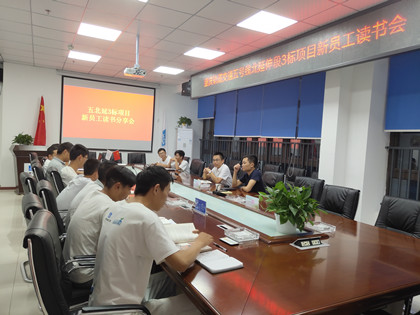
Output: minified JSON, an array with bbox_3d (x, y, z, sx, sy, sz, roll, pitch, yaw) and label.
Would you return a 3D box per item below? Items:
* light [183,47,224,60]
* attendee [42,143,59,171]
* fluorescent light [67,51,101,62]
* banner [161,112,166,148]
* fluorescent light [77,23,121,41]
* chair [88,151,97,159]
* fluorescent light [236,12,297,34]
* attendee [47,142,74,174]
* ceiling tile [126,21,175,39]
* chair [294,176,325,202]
[{"bbox_3d":[-0.090,-1.852,6.196,0.600,0.050,0.600,3,1,-27],"label":"light"},{"bbox_3d":[-2.152,0.366,5.215,0.750,1.170,0.500,3,1,-23],"label":"attendee"},{"bbox_3d":[-2.513,-2.017,6.988,0.600,0.050,0.600,3,1,-27],"label":"fluorescent light"},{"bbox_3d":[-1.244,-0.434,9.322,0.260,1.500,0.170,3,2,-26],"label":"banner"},{"bbox_3d":[-1.690,-1.933,5.375,0.600,0.050,0.600,3,1,-27],"label":"fluorescent light"},{"bbox_3d":[-2.582,0.385,7.412,0.570,0.980,0.610,3,1,-23],"label":"chair"},{"bbox_3d":[0.702,-1.704,4.443,0.600,0.050,0.600,3,2,-26],"label":"fluorescent light"},{"bbox_3d":[-1.599,0.452,4.044,0.700,1.240,0.500,3,2,-24],"label":"attendee"},{"bbox_3d":[-0.883,-1.868,5.111,0.600,0.020,0.600,3,1,-27],"label":"ceiling tile"},{"bbox_3d":[0.887,0.739,4.061,0.620,0.990,0.570,2,2,-36],"label":"chair"}]

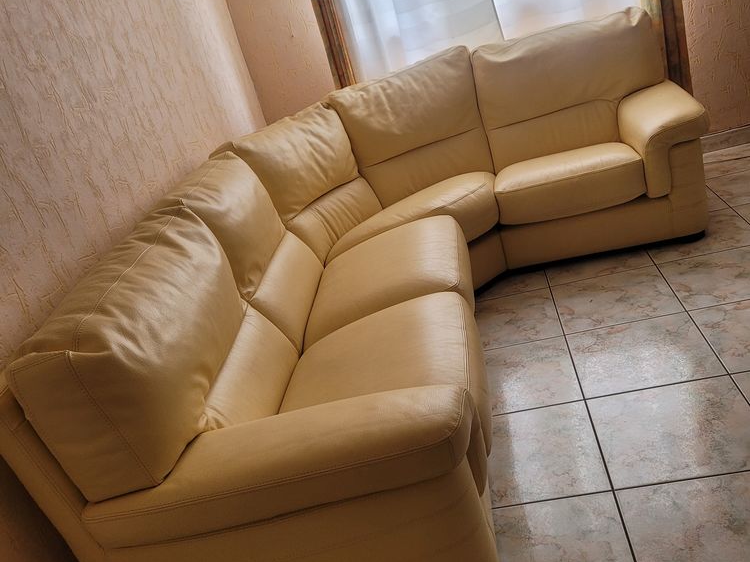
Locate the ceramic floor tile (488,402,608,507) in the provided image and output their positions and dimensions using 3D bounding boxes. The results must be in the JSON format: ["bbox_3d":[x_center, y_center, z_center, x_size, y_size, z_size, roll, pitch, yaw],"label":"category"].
[{"bbox_3d":[0.417,0.489,2.097,0.405,0.010,0.405,-12,22,11],"label":"ceramic floor tile"}]

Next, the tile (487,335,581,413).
[{"bbox_3d":[0.472,0.341,2.589,0.430,0.010,0.430,-13,22,11],"label":"tile"}]

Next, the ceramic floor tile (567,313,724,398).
[{"bbox_3d":[0.845,0.235,2.395,0.405,0.010,0.405,-12,22,11],"label":"ceramic floor tile"}]

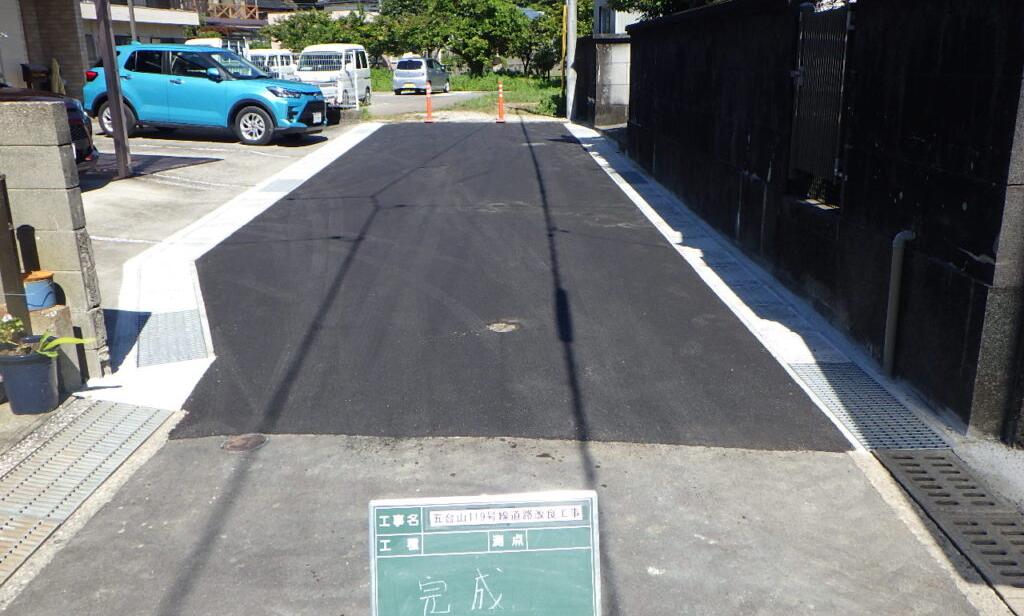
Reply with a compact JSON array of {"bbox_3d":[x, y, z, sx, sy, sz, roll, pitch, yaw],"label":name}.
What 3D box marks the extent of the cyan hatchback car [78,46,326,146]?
[{"bbox_3d":[-5.314,-3.783,14.474,3.995,1.610,1.695,5,17,10],"label":"cyan hatchback car"}]

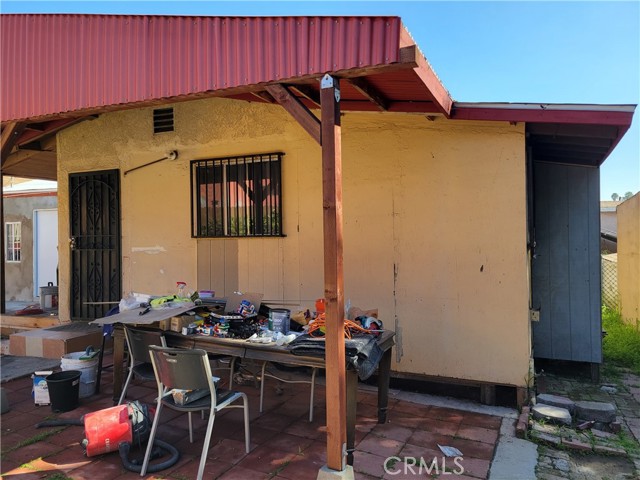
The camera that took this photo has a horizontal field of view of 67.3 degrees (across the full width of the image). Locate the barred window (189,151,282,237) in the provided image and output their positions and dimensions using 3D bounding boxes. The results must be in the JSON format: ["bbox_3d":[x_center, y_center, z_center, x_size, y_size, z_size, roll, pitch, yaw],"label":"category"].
[{"bbox_3d":[-0.992,-0.498,5.602,1.318,0.933,0.100,0,0,25],"label":"barred window"}]

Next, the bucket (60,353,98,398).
[{"bbox_3d":[-2.280,1.296,4.580,0.320,0.365,0.320,-1,0,0],"label":"bucket"}]

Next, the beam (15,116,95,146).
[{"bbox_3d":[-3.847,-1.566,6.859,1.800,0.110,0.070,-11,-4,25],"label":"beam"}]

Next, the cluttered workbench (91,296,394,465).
[{"bbox_3d":[-0.673,1.106,4.263,2.550,0.880,1.000,0,0,25],"label":"cluttered workbench"}]

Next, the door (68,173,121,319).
[{"bbox_3d":[-3.117,0.108,6.606,0.999,2.079,0.070,0,0,25],"label":"door"}]

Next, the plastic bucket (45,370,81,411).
[{"bbox_3d":[-2.262,1.353,4.250,0.275,0.285,0.275,-1,0,0],"label":"plastic bucket"}]

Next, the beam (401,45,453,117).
[{"bbox_3d":[0.839,-1.109,3.520,0.070,0.160,1.500,0,0,23],"label":"beam"}]

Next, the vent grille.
[{"bbox_3d":[-1.984,-1.511,6.077,0.335,0.300,0.050,0,0,25],"label":"vent grille"}]

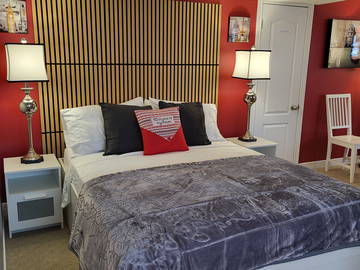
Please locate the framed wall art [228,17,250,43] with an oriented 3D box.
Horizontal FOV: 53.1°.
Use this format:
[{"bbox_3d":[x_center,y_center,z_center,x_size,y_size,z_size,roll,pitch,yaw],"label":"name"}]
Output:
[{"bbox_3d":[0.624,-1.102,3.794,0.254,0.254,0.032,-5,14,-25],"label":"framed wall art"}]

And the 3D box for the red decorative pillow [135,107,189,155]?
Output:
[{"bbox_3d":[-0.153,-0.039,3.237,0.436,0.421,0.140,-5,-17,-25],"label":"red decorative pillow"}]

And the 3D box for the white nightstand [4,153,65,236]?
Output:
[{"bbox_3d":[-1.212,0.485,2.998,0.391,0.532,0.411,-5,14,-25],"label":"white nightstand"}]

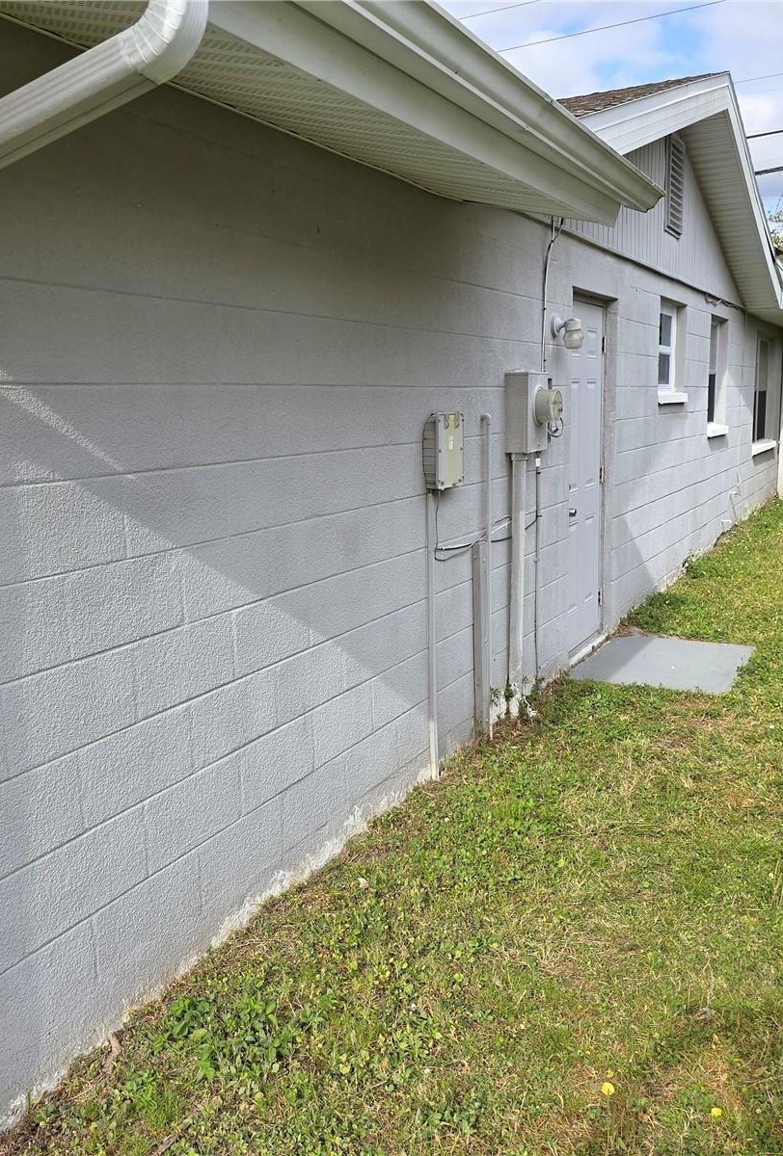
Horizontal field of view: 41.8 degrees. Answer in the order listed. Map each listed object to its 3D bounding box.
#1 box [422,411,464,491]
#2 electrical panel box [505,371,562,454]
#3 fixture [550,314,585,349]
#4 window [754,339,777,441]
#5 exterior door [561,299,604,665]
[{"bbox_3d":[0.205,-0.494,3.946,0.065,0.287,0.250,4,11,27],"label":"box"},{"bbox_3d":[0.658,-0.755,4.671,0.190,0.357,0.285,4,11,27],"label":"electrical panel box"},{"bbox_3d":[0.886,-1.228,5.109,0.145,0.175,0.115,4,11,27],"label":"fixture"},{"bbox_3d":[4.435,-2.286,12.431,0.090,1.270,1.840,4,11,27],"label":"window"},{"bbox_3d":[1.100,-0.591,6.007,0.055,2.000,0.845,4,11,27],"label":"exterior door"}]

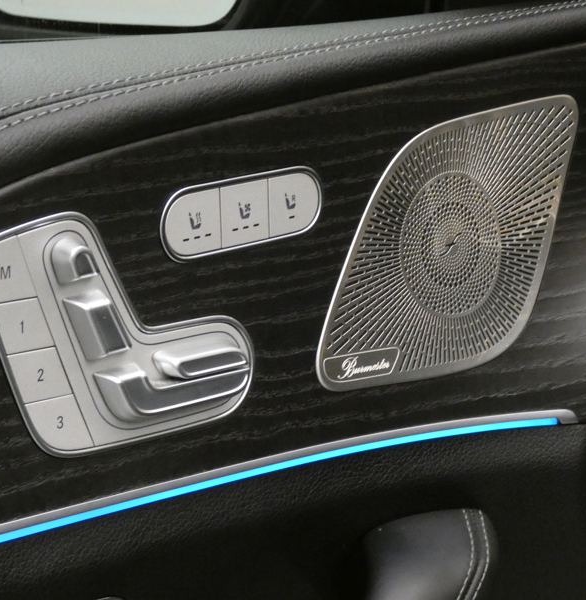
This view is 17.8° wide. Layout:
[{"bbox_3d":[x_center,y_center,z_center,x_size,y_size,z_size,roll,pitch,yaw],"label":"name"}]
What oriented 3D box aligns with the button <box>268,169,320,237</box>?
[{"bbox_3d":[-0.001,-0.036,0.686,0.025,0.022,0.005,-14,19,-41],"label":"button"}]

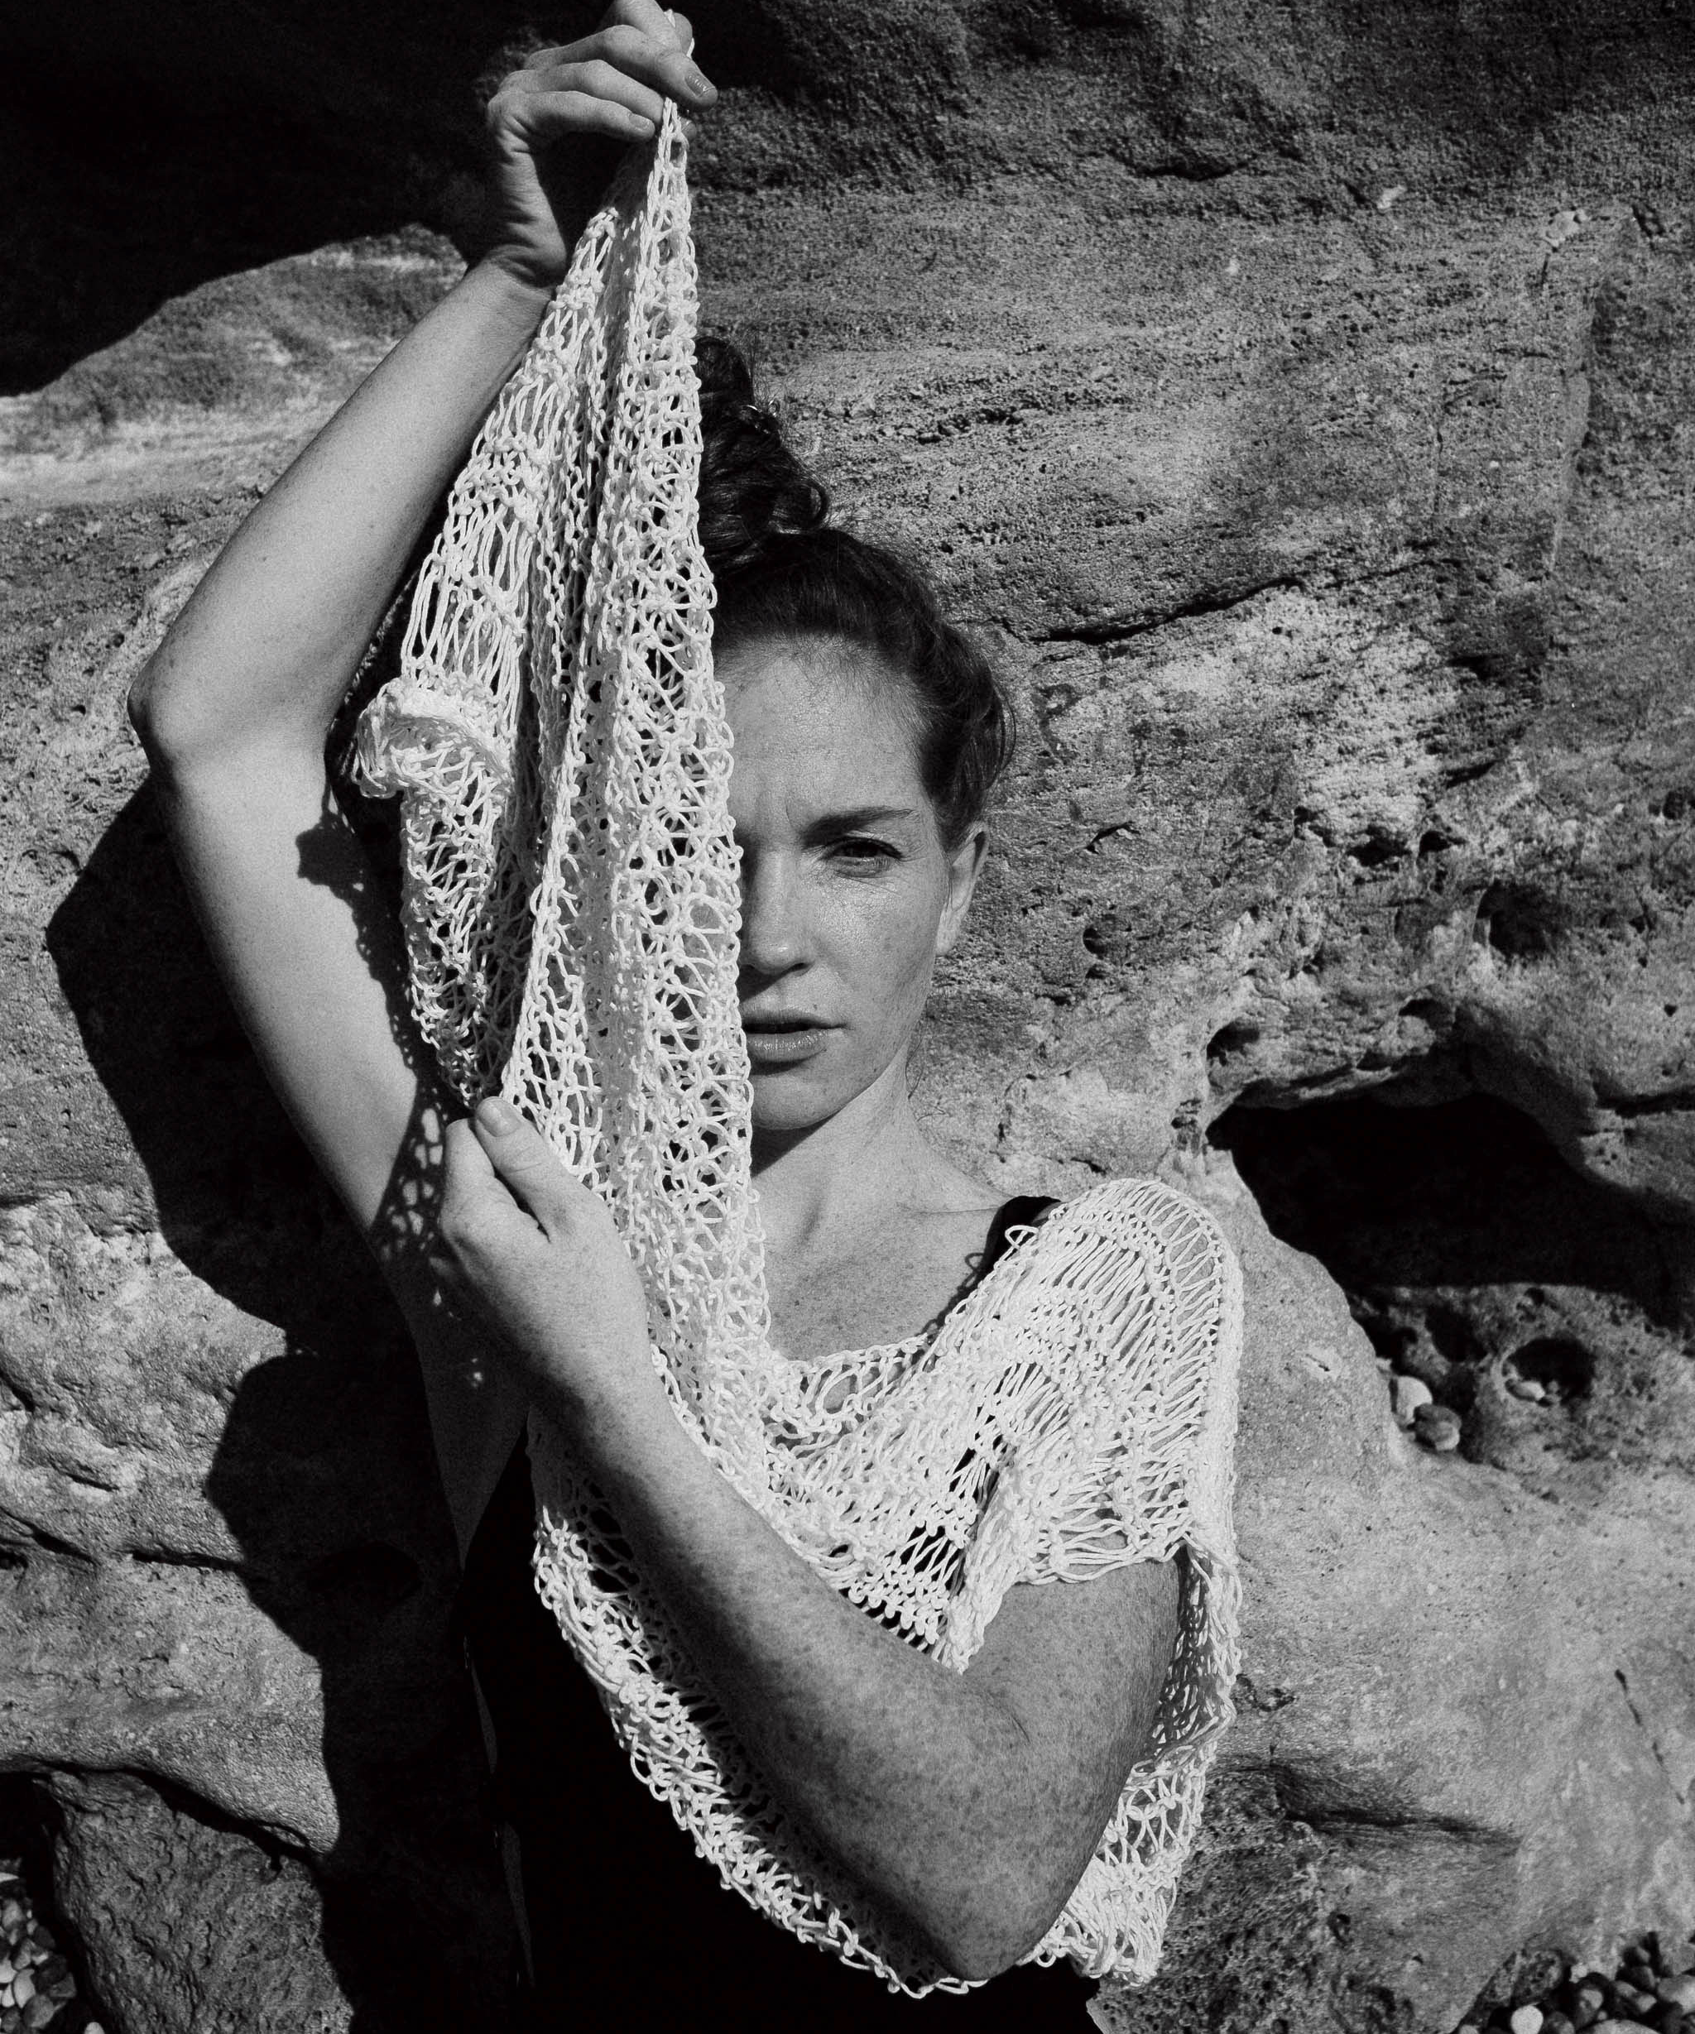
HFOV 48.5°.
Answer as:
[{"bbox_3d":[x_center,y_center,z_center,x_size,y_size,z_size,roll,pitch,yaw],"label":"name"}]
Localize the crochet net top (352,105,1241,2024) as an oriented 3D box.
[{"bbox_3d":[-0.022,0.013,0.820,0.385,0.810,0.280,0,3,6],"label":"crochet net top"}]

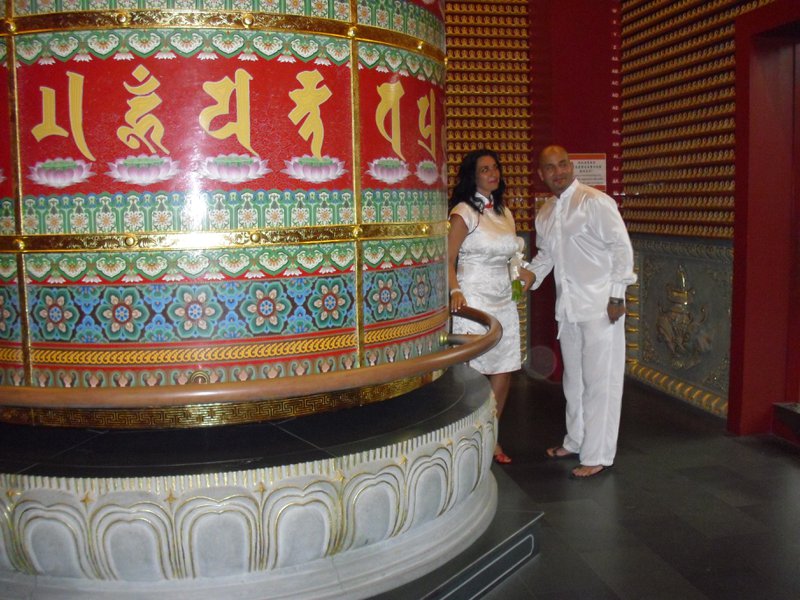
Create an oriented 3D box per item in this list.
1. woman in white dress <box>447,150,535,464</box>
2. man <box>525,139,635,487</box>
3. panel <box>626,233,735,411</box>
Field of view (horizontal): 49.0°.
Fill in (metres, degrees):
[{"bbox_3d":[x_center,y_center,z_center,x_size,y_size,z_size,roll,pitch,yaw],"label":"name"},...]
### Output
[{"bbox_3d":[0.501,0.042,4.968,0.500,1.730,0.420,-6,8,-40],"label":"woman in white dress"},{"bbox_3d":[1.002,0.034,4.850,0.600,1.760,0.500,5,8,43],"label":"man"},{"bbox_3d":[2.081,0.146,6.569,0.100,1.150,1.680,-2,6,-10],"label":"panel"}]

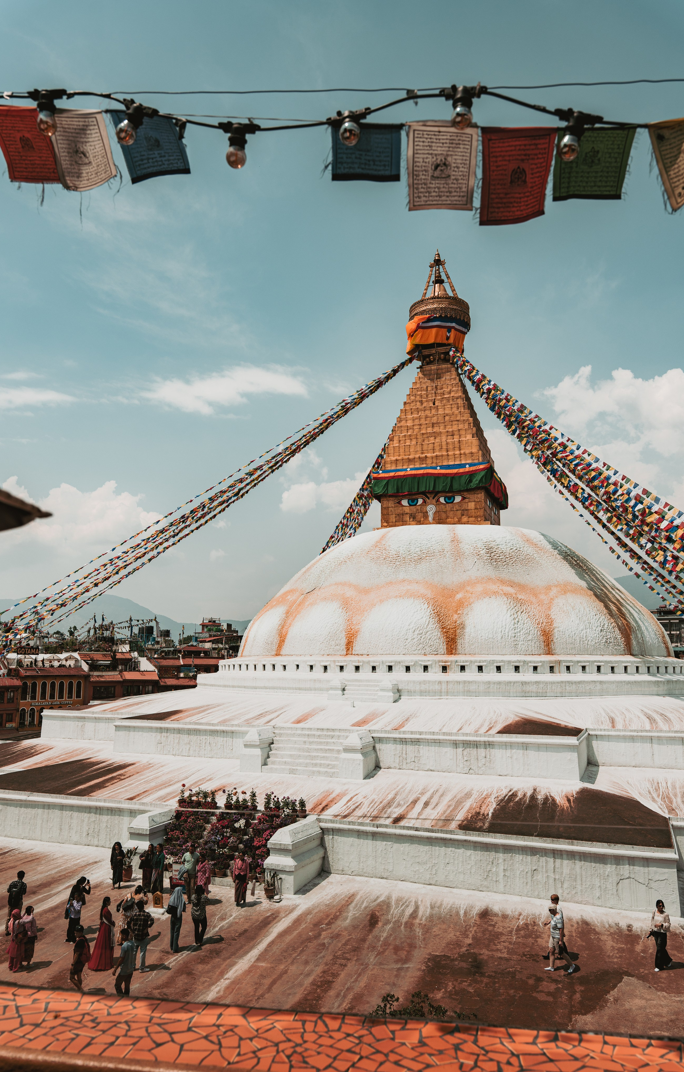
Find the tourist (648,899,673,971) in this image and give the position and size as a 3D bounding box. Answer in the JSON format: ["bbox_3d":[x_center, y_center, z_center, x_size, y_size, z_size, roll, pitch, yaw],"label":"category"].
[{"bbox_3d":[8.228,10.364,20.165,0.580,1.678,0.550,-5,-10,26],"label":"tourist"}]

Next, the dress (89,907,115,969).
[{"bbox_3d":[-6.115,10.382,19.987,0.680,1.461,0.580,3,-10,-14],"label":"dress"}]

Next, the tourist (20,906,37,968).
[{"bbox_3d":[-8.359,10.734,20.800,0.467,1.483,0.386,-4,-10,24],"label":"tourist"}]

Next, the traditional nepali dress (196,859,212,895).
[{"bbox_3d":[-4.625,11.495,26.085,0.450,1.124,0.500,5,-11,-30],"label":"traditional nepali dress"}]

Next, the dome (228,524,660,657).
[{"bbox_3d":[8.077,4.563,59.747,31.585,9.512,31.585,0,-9,0],"label":"dome"}]

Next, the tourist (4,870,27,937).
[{"bbox_3d":[-9.543,10.754,22.704,0.560,1.779,0.500,0,-9,3],"label":"tourist"}]

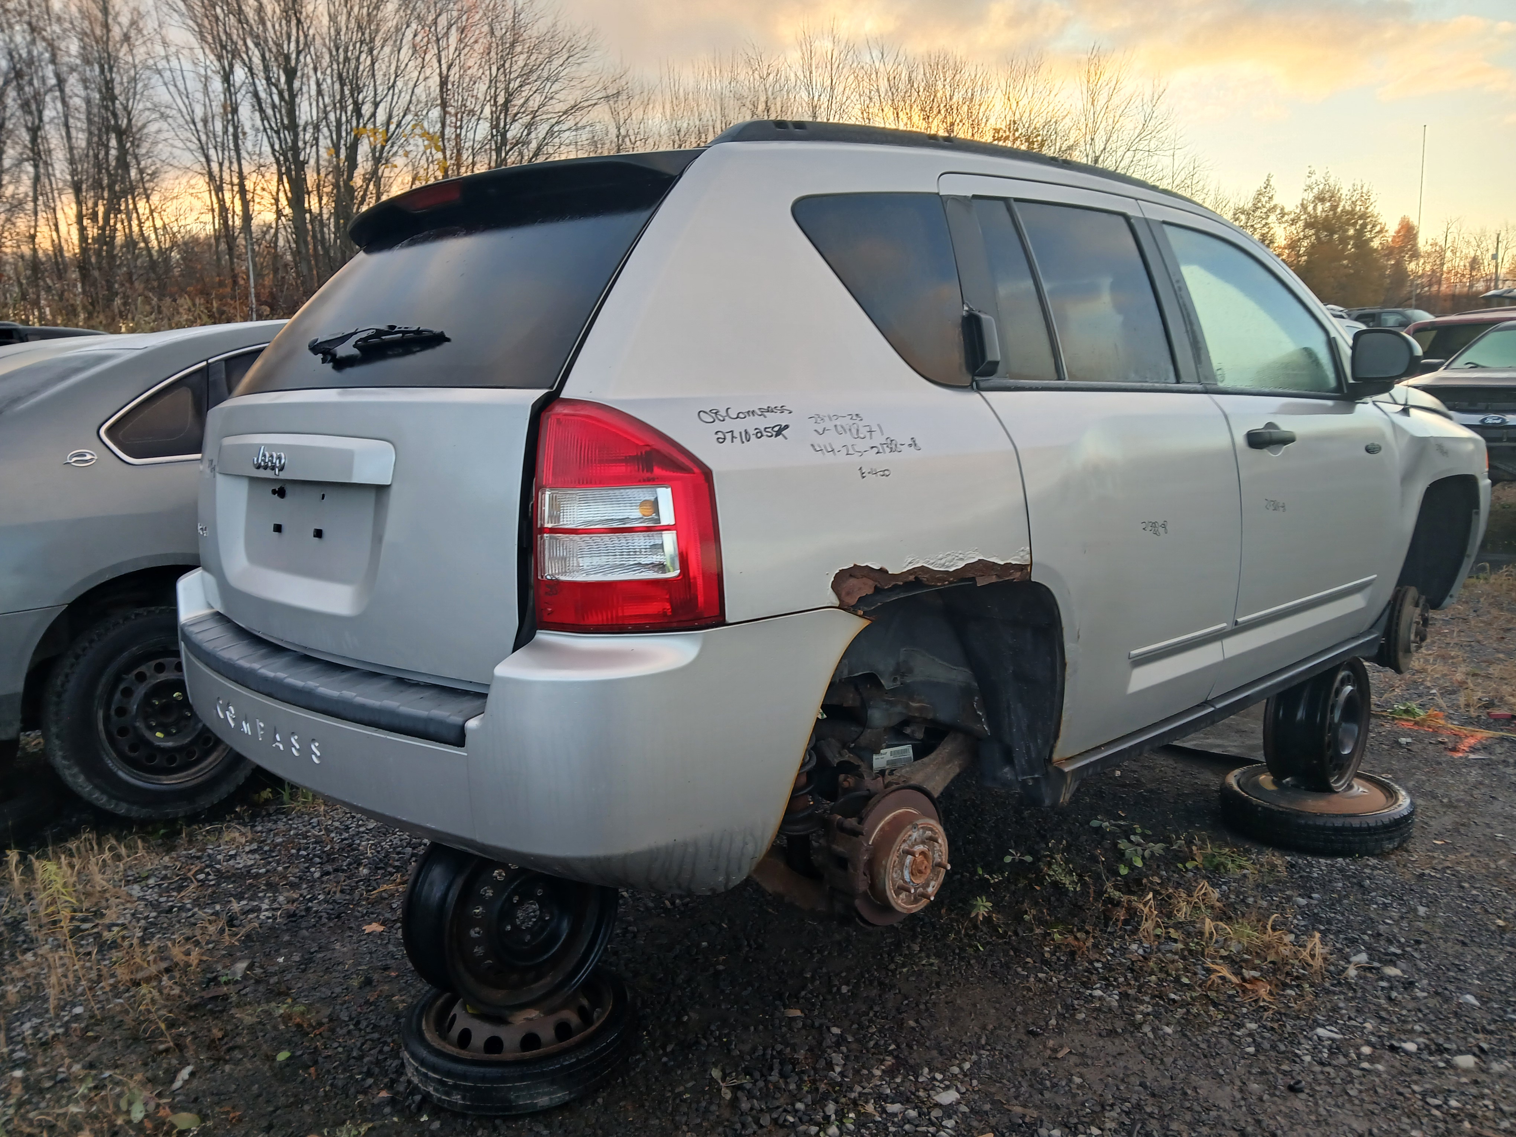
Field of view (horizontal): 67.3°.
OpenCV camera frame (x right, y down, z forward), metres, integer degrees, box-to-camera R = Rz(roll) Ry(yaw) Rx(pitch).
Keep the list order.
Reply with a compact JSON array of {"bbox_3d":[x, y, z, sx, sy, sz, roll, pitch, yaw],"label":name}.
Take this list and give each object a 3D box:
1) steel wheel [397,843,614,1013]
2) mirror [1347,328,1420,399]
[{"bbox_3d":[-0.543,0.754,2.545,0.415,0.415,0.195,-9,13,-38],"label":"steel wheel"},{"bbox_3d":[1.738,-0.567,3.158,0.155,0.185,0.215,-10,13,-41],"label":"mirror"}]

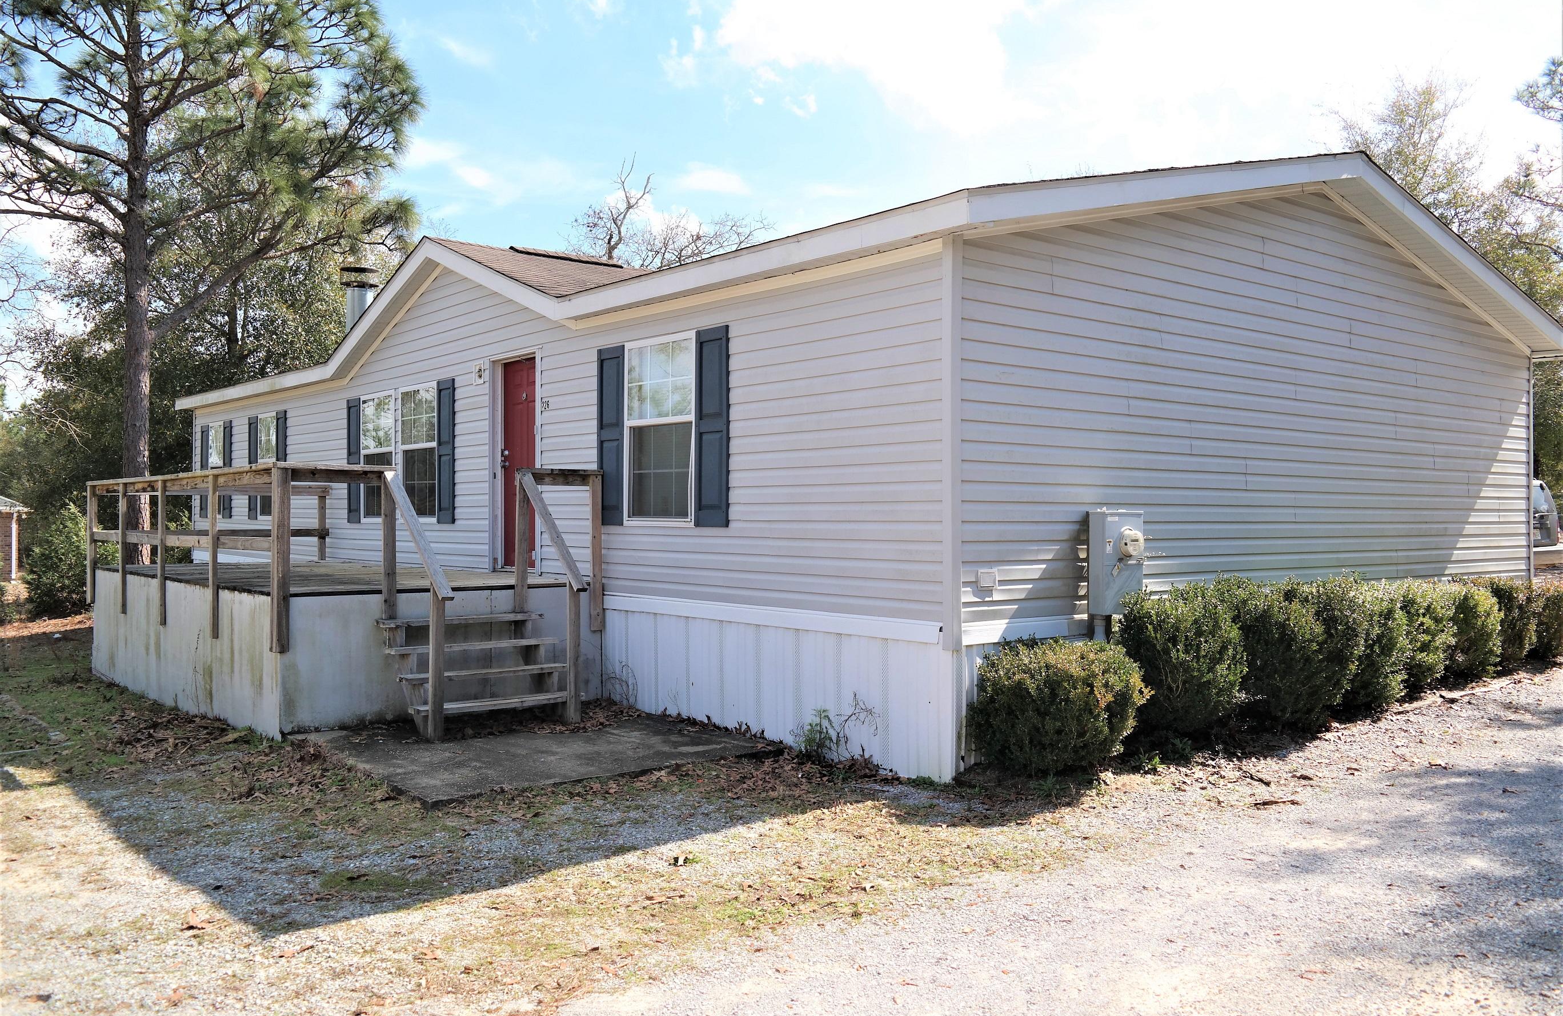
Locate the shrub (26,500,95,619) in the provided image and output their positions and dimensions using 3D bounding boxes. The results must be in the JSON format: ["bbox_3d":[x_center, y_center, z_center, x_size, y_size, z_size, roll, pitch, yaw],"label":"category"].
[{"bbox_3d":[-12.626,0.928,20.700,1.500,2.000,1.550,1,-1,-39],"label":"shrub"}]

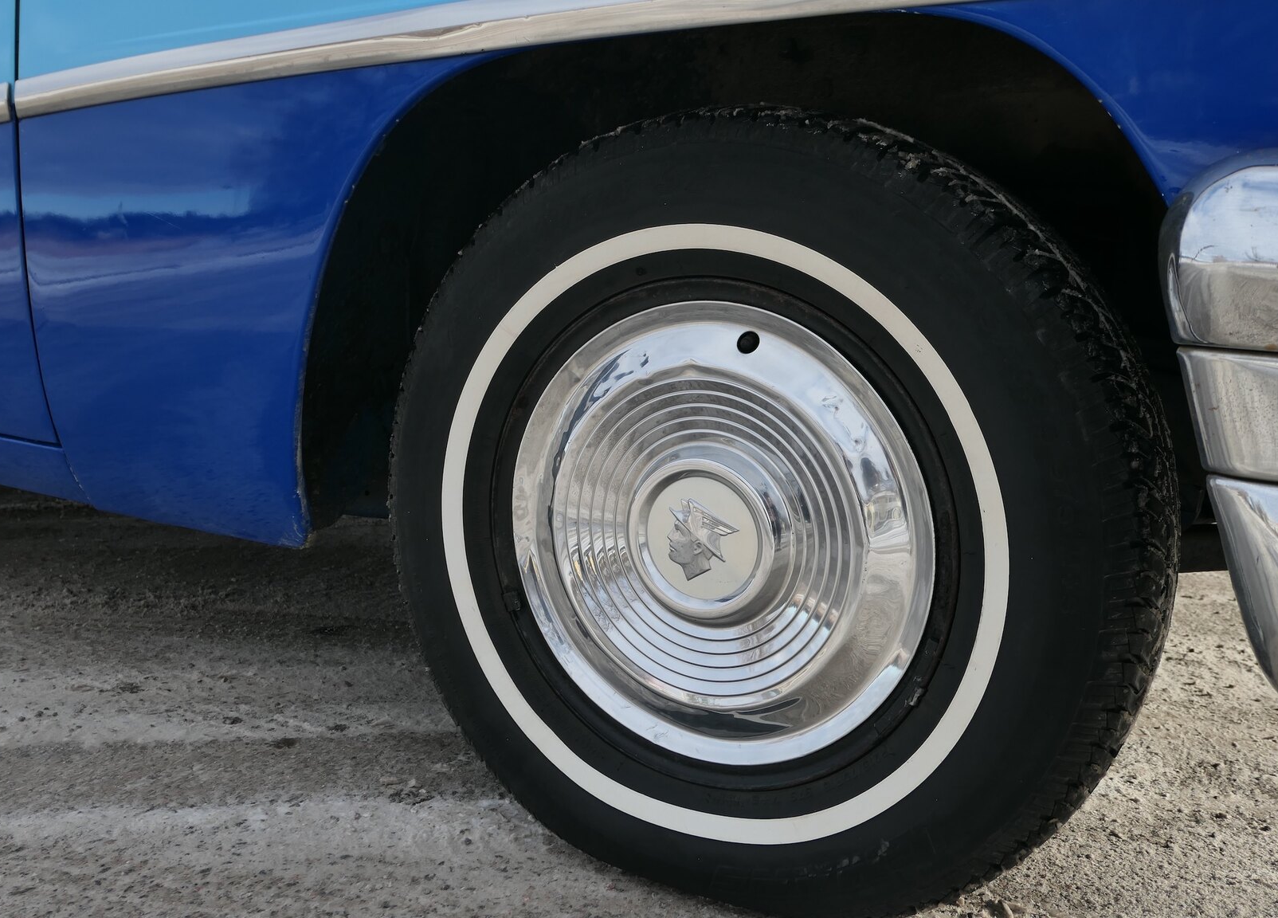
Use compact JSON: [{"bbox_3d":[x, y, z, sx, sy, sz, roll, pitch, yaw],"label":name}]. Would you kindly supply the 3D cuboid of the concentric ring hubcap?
[{"bbox_3d":[0.050,0.064,0.893,0.378,0.378,0.048,6,10,30],"label":"concentric ring hubcap"}]

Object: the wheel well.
[{"bbox_3d":[0.072,-0.123,0.920,0.760,0.420,0.280,6,10,30],"label":"wheel well"}]

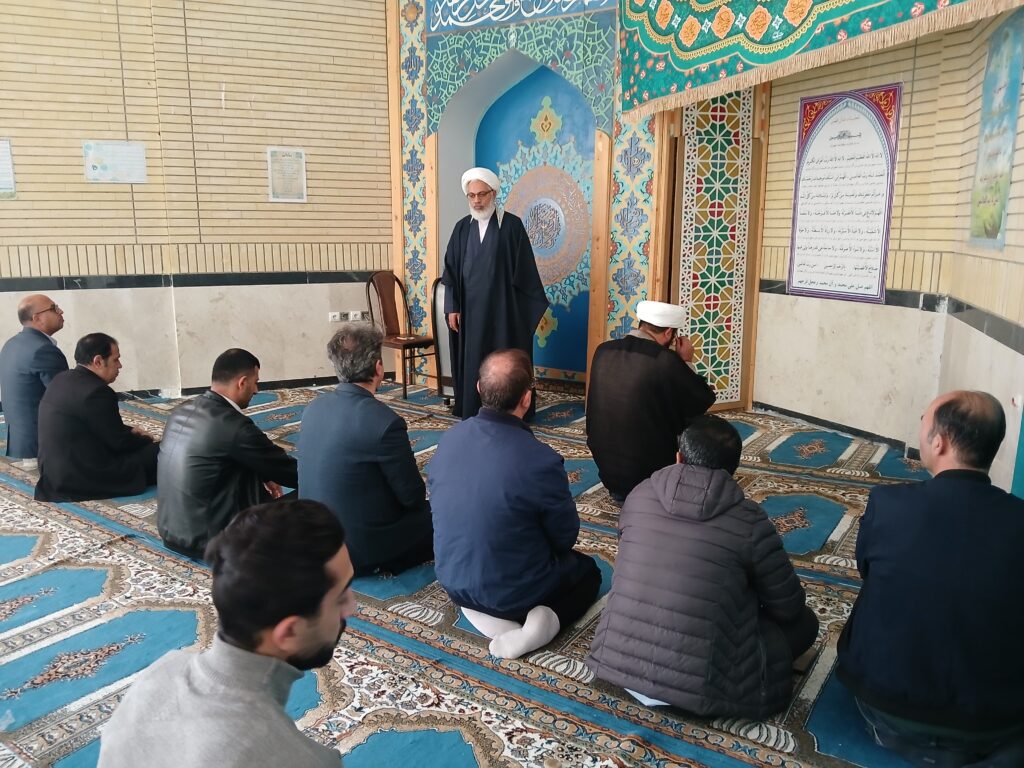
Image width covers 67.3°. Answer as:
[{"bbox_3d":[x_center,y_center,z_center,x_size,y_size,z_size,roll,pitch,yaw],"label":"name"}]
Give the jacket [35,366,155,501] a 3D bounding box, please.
[{"bbox_3d":[-2.151,0.210,3.958,0.540,0.630,0.580,8,13,37],"label":"jacket"}]

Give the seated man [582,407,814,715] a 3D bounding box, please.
[{"bbox_3d":[0.563,0.452,2.232,0.620,0.780,0.640,7,12,33],"label":"seated man"}]

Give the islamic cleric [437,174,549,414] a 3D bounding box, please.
[{"bbox_3d":[-0.132,-0.652,5.622,0.740,1.770,0.500,4,11,22],"label":"islamic cleric"}]

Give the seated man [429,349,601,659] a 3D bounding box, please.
[{"bbox_3d":[-0.002,0.322,2.636,0.540,0.890,0.700,7,12,34],"label":"seated man"}]

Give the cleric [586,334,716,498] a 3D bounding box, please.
[{"bbox_3d":[0.729,0.134,3.983,0.620,0.800,0.660,7,12,35],"label":"cleric"}]

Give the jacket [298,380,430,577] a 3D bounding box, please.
[{"bbox_3d":[-0.552,0.324,3.043,0.530,0.700,0.560,7,12,35],"label":"jacket"}]

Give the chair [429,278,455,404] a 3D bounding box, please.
[{"bbox_3d":[-0.338,-0.378,6.280,0.520,1.000,0.460,-8,13,-39],"label":"chair"}]

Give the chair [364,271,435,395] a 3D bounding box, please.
[{"bbox_3d":[-0.968,-0.430,6.556,0.540,1.000,0.450,6,12,31],"label":"chair"}]

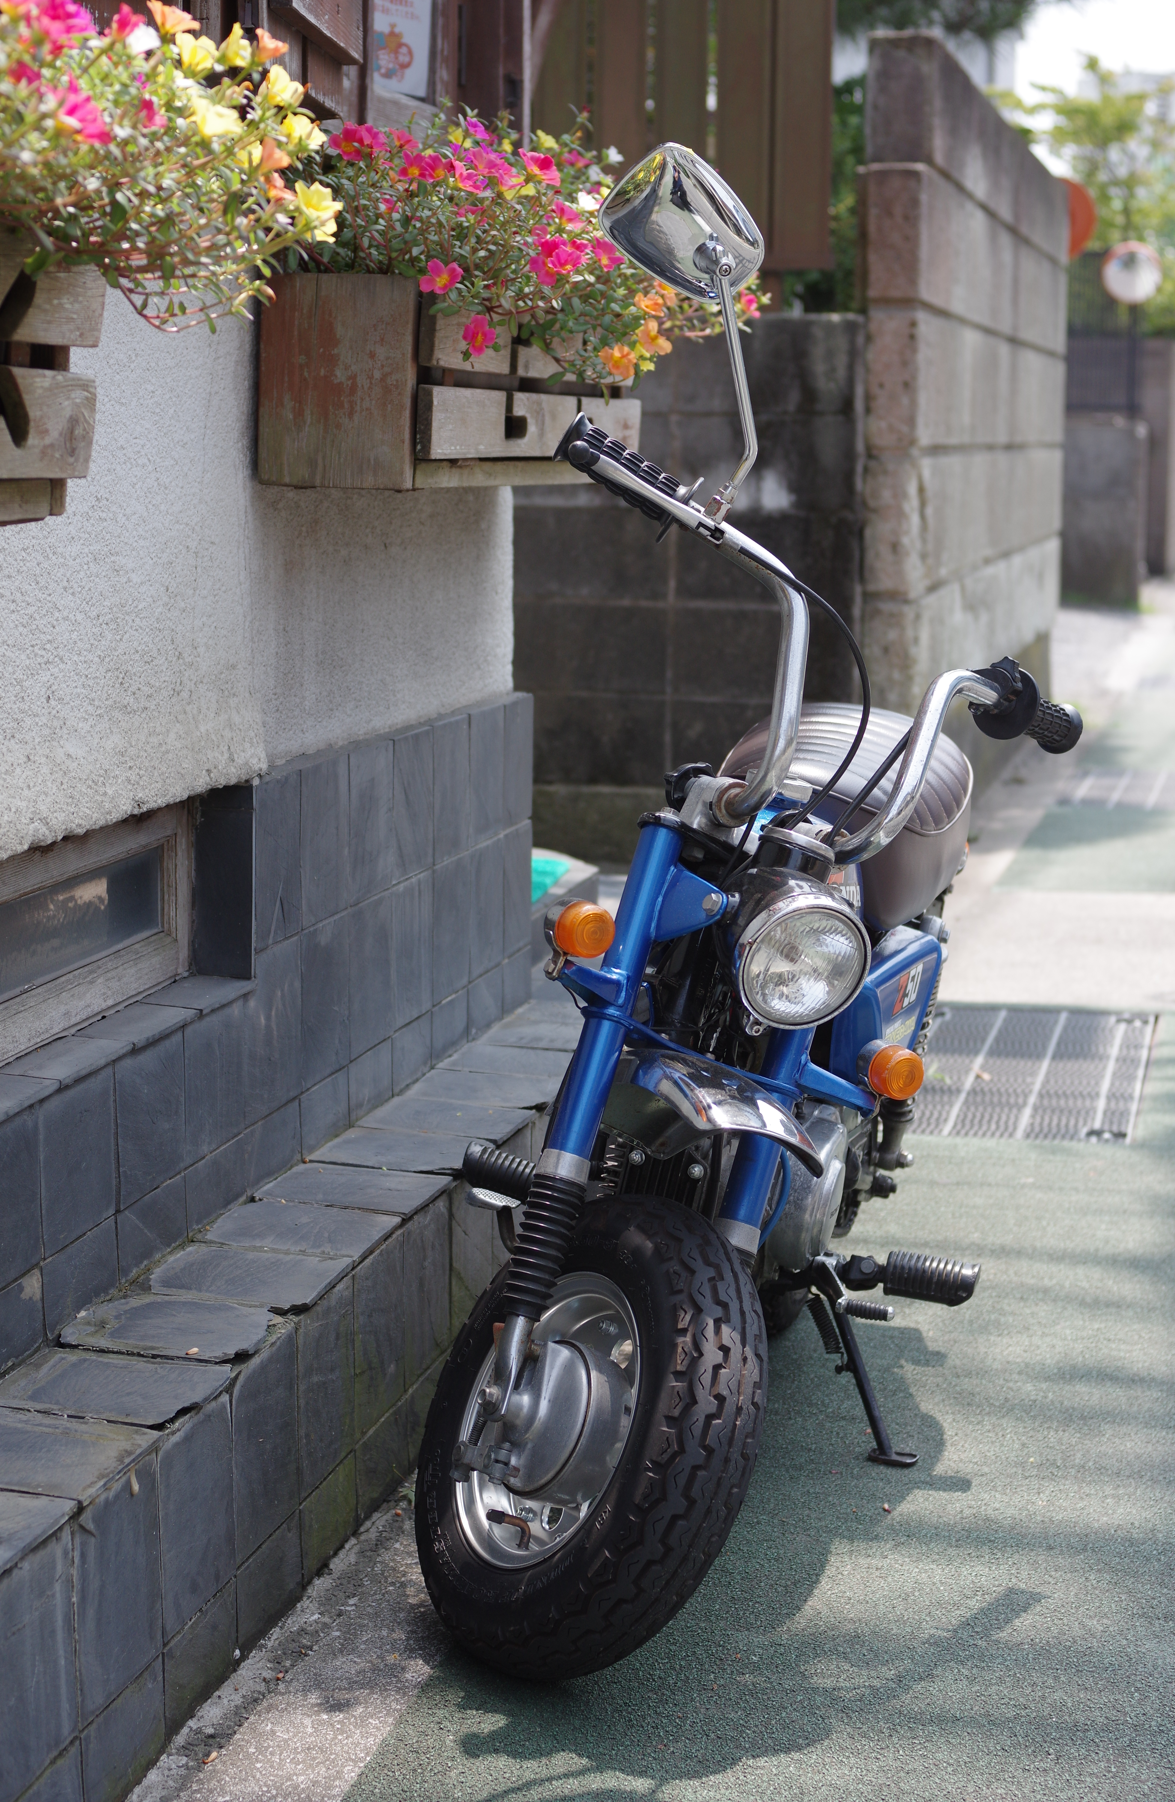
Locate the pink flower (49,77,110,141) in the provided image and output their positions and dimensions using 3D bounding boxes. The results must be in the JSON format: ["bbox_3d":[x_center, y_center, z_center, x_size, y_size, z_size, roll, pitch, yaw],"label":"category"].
[{"bbox_3d":[-0.310,-0.483,1.832,0.027,0.042,0.041,-29,1,15],"label":"pink flower"}]

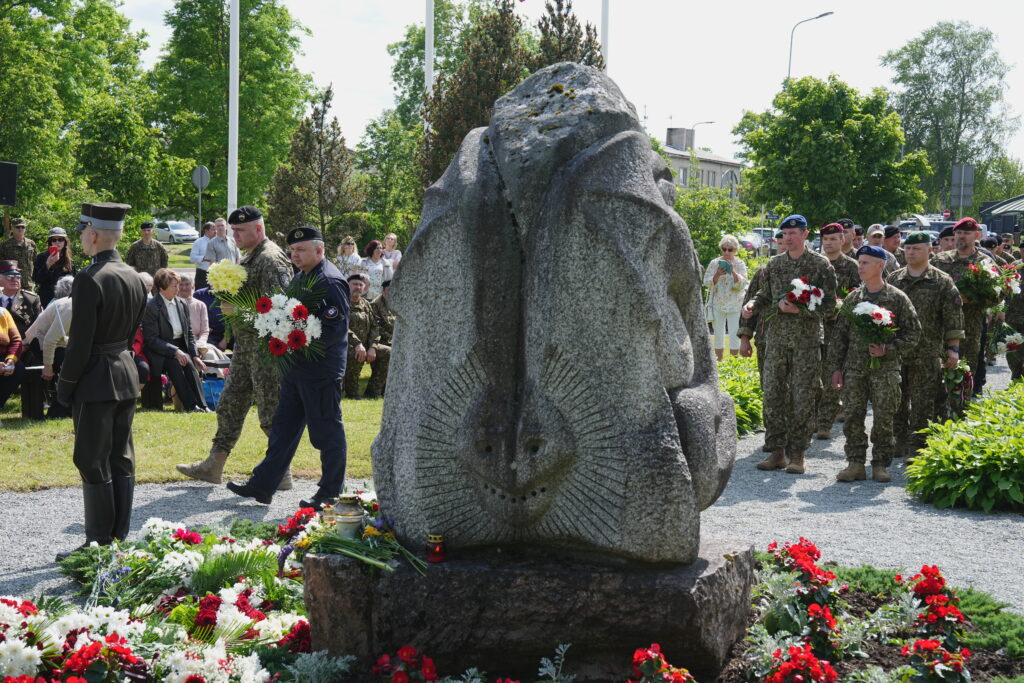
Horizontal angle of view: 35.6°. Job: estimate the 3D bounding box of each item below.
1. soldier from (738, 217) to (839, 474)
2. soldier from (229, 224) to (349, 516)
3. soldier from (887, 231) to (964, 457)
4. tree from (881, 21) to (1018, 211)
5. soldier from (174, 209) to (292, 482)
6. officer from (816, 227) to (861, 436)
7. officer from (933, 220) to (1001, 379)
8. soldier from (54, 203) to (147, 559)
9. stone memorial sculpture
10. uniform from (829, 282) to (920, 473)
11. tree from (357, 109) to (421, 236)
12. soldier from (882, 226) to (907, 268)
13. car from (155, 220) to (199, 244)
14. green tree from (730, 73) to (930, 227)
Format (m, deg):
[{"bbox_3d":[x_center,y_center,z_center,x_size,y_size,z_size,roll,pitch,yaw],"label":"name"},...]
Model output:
[{"bbox_3d":[2.023,0.020,11.700,0.660,1.870,0.500,3,5,27],"label":"soldier"},{"bbox_3d":[-1.418,0.127,10.200,0.750,1.770,0.600,-1,5,-24],"label":"soldier"},{"bbox_3d":[3.289,0.016,12.700,0.640,1.790,0.450,3,5,27],"label":"soldier"},{"bbox_3d":[27.527,-12.492,100.000,8.700,15.000,8.200,1,4,0],"label":"tree"},{"bbox_3d":[-1.871,0.037,10.700,0.760,1.860,0.580,0,4,-15],"label":"soldier"},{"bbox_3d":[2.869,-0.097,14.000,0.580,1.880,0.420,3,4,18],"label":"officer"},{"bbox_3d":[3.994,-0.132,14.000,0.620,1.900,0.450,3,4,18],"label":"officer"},{"bbox_3d":[-2.268,0.188,8.800,0.400,1.880,0.520,4,5,37],"label":"soldier"},{"bbox_3d":[0.215,-0.167,7.200,1.500,2.120,1.000,2,4,11],"label":"stone memorial sculpture"},{"bbox_3d":[2.583,0.226,11.350,0.620,1.320,0.450,3,5,29],"label":"uniform"},{"bbox_3d":[-2.572,-2.842,34.000,2.000,4.300,2.000,1,4,0],"label":"tree"},{"bbox_3d":[3.910,-0.232,16.200,0.580,1.800,0.420,2,4,14],"label":"soldier"},{"bbox_3d":[-22.477,-7.185,105.000,1.800,1.520,4.300,-3,6,-43],"label":"car"},{"bbox_3d":[9.537,-4.743,48.000,5.900,6.400,5.800,1,4,0],"label":"green tree"}]

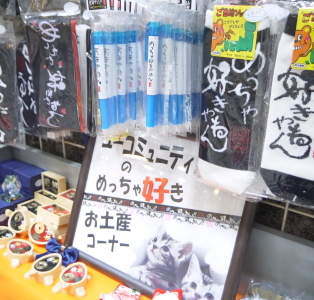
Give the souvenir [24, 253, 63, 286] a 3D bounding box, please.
[{"bbox_3d":[-0.187,0.206,0.558,0.053,0.025,0.057,13,25,32],"label":"souvenir"}]

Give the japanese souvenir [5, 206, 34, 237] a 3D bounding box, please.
[{"bbox_3d":[-0.284,0.147,0.676,0.057,0.053,0.025,52,9,22],"label":"japanese souvenir"}]

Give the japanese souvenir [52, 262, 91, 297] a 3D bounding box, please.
[{"bbox_3d":[-0.140,0.221,0.550,0.053,0.025,0.057,7,23,20],"label":"japanese souvenir"}]

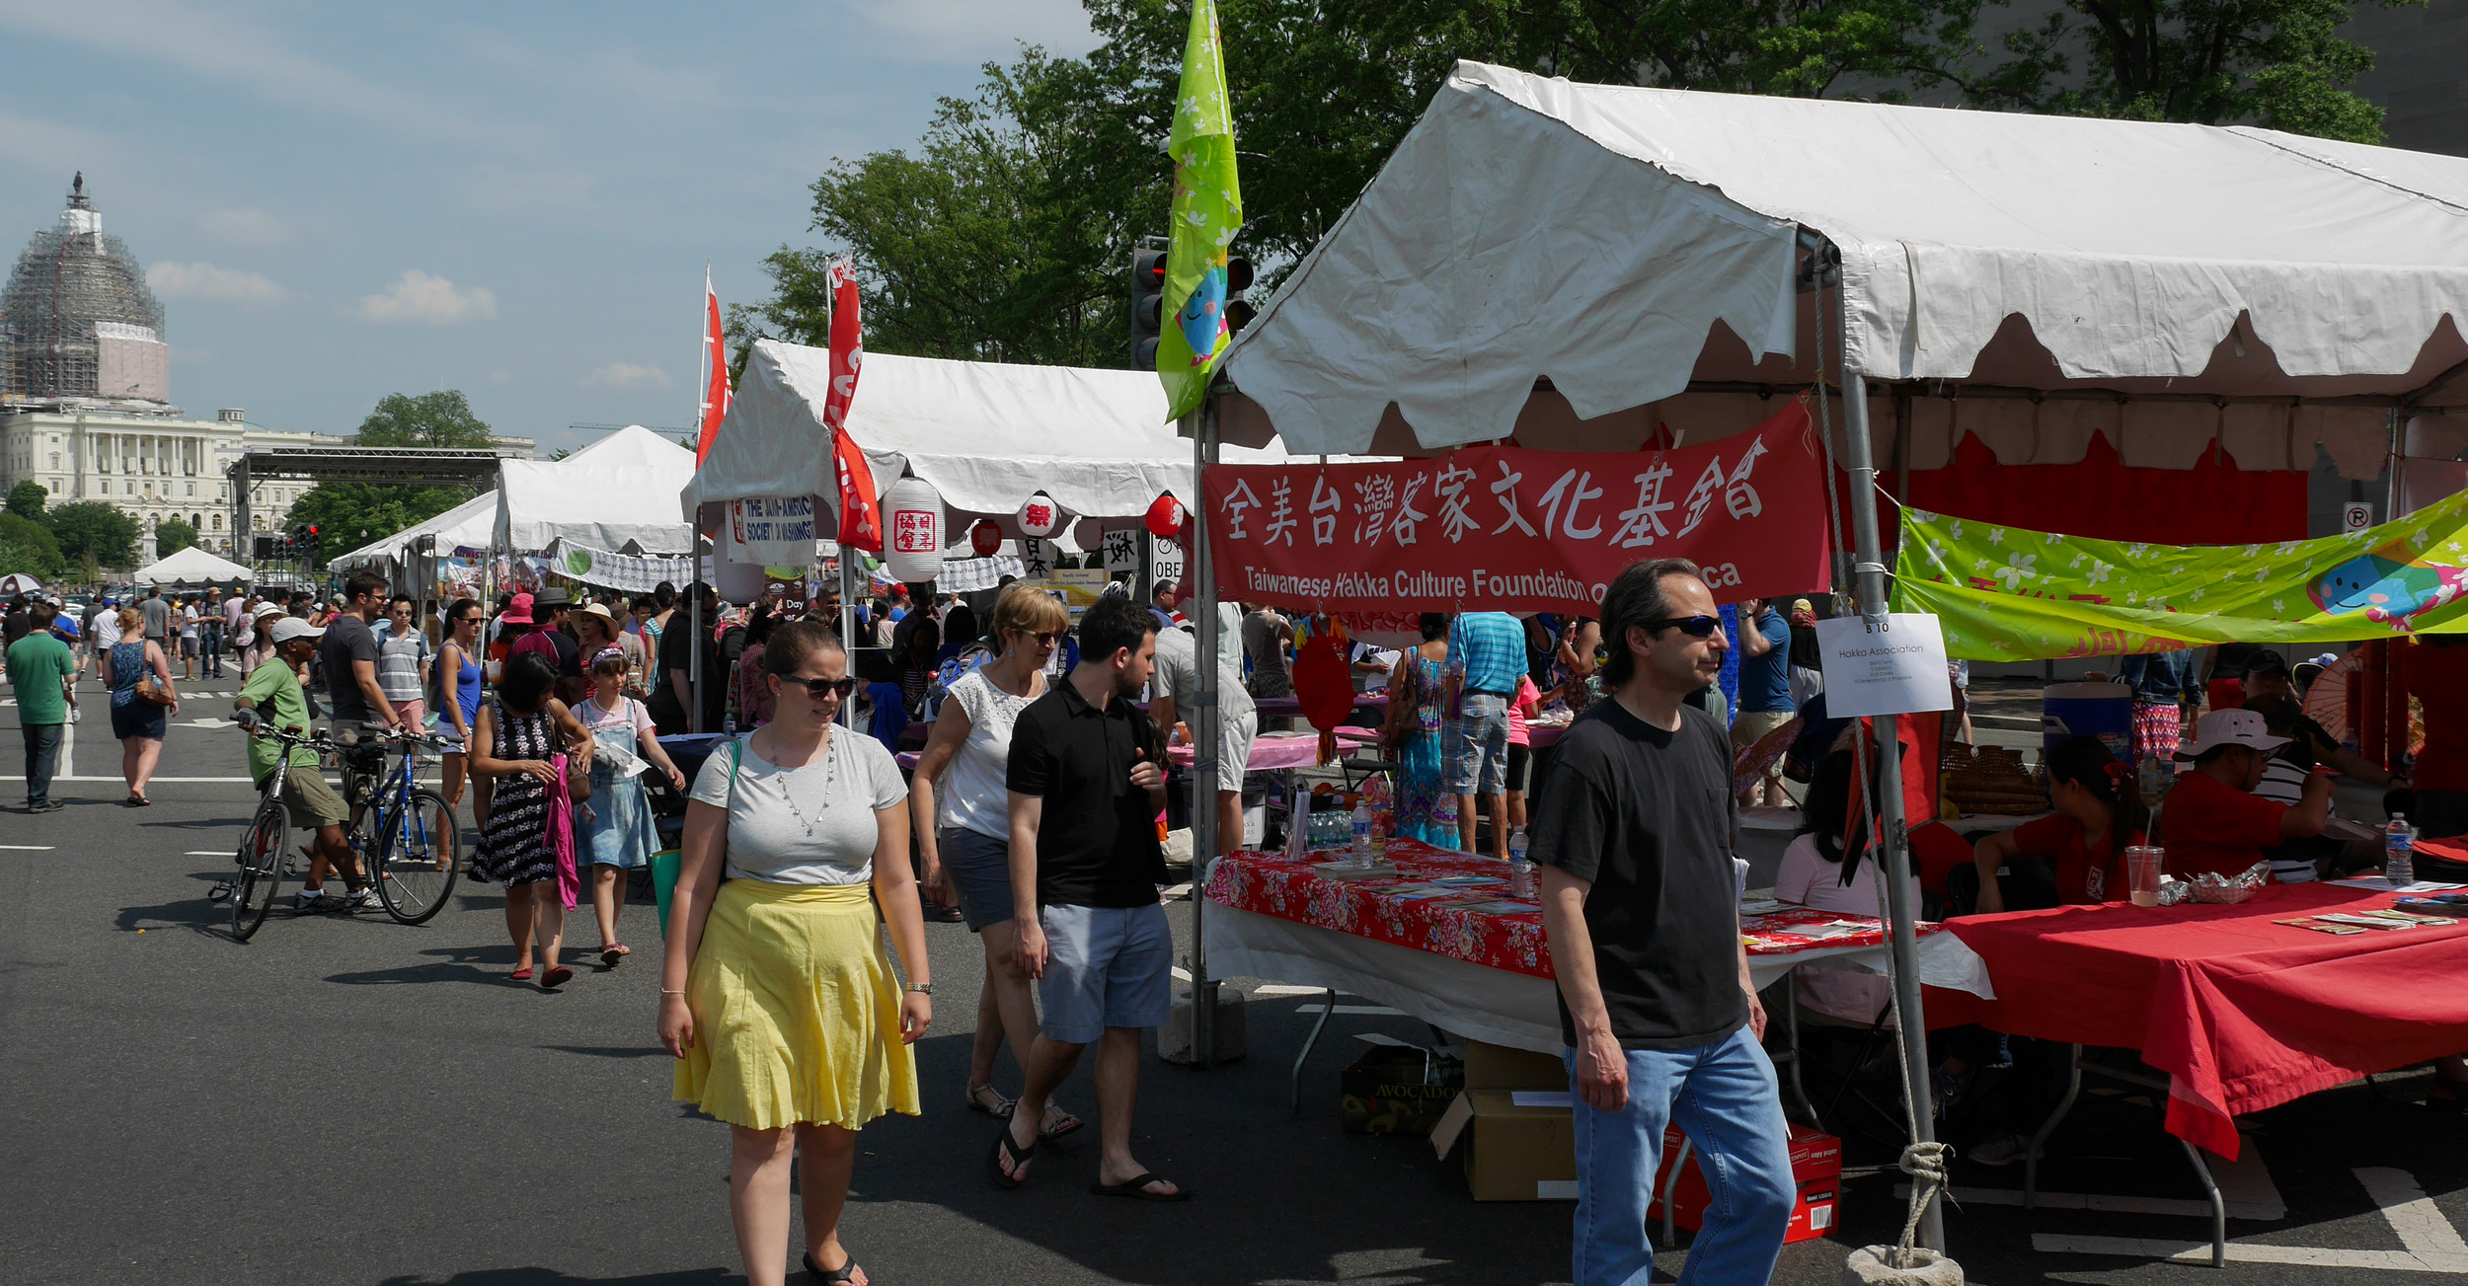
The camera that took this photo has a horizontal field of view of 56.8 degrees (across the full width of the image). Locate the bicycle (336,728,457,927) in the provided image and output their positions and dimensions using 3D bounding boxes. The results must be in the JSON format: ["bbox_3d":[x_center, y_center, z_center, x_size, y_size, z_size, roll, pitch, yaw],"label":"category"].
[{"bbox_3d":[-4.437,0.904,12.029,0.600,1.030,1.700,6,-3,-37],"label":"bicycle"}]

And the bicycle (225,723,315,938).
[{"bbox_3d":[-4.909,0.919,11.526,0.600,1.030,1.700,12,-4,-25],"label":"bicycle"}]

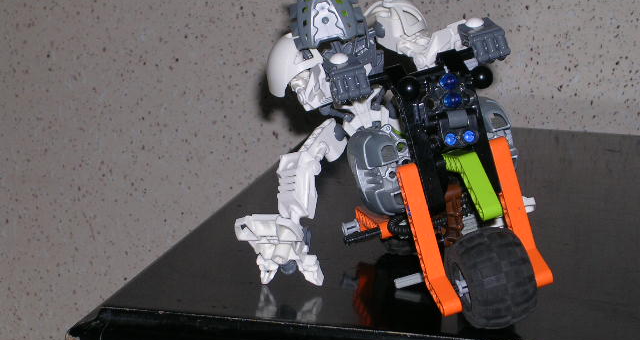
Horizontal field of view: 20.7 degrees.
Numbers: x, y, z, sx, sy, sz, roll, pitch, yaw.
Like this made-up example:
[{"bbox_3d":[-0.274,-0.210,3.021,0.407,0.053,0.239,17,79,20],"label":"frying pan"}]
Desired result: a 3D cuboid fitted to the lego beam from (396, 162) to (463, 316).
[{"bbox_3d":[0.045,0.030,0.739,0.008,0.067,0.018,-15,-15,-9],"label":"lego beam"}]

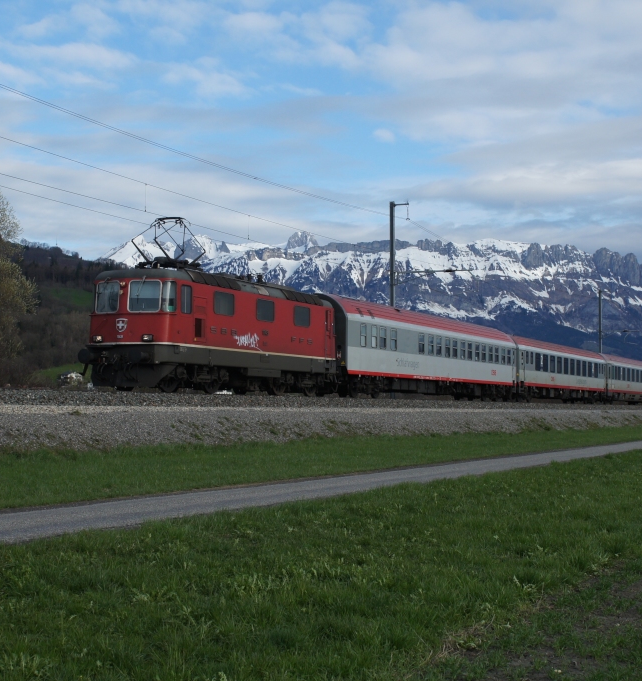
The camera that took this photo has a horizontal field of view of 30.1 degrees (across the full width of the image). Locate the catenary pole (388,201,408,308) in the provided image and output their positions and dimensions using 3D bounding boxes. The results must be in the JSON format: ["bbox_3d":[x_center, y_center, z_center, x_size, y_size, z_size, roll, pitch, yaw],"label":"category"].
[{"bbox_3d":[4.395,-1.970,66.623,1.100,11.500,0.300,-2,-4,25],"label":"catenary pole"}]

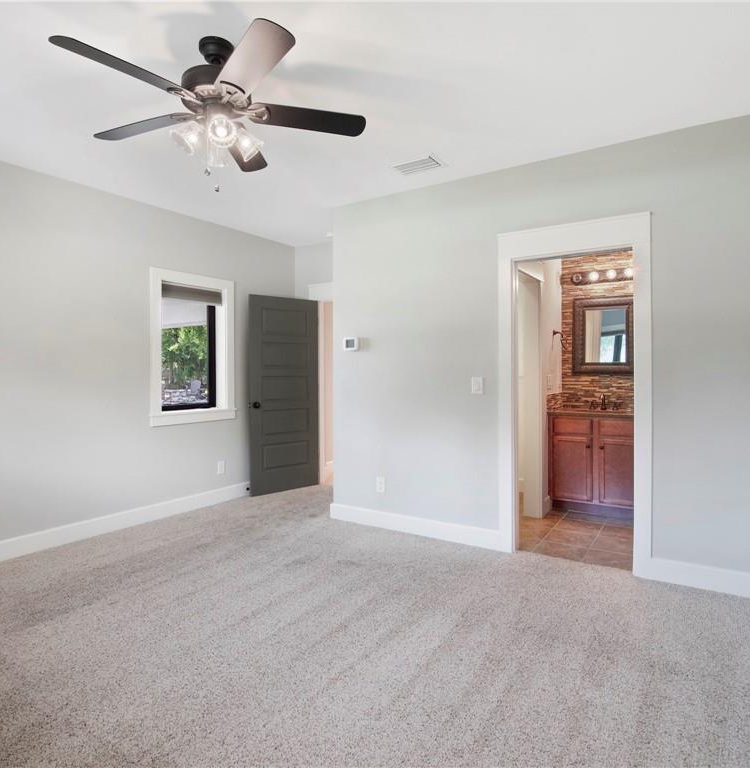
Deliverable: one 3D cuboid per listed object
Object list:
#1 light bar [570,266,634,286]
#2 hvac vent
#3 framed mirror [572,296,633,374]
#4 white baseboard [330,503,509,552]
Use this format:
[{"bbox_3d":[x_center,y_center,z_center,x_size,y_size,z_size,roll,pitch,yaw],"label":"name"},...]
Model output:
[{"bbox_3d":[2.211,-1.049,4.585,0.599,0.132,0.120,0,1,31],"label":"light bar"},{"bbox_3d":[0.293,-1.516,3.301,0.327,0.018,0.197,0,1,31],"label":"hvac vent"},{"bbox_3d":[2.244,-0.467,4.622,0.584,0.761,0.040,0,1,31],"label":"framed mirror"},{"bbox_3d":[0.290,1.144,3.832,1.598,0.142,0.022,0,1,31],"label":"white baseboard"}]

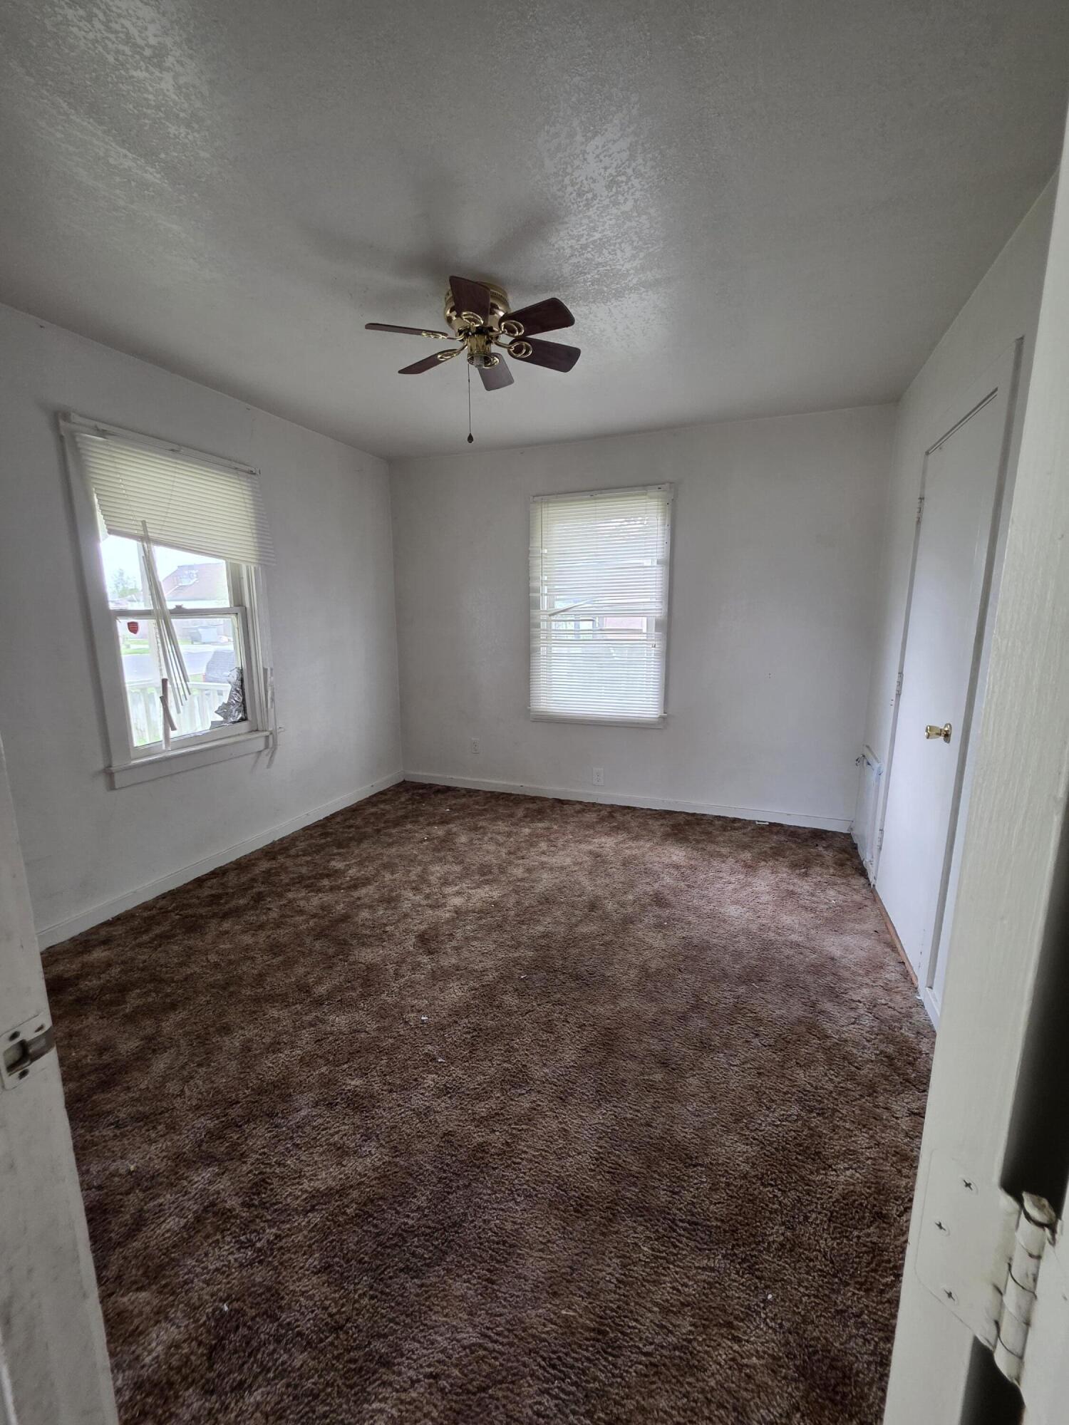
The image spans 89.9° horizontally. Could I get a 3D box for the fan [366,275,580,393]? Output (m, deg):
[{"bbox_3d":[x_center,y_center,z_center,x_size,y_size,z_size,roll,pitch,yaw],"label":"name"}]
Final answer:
[{"bbox_3d":[-0.198,-1.381,1.952,0.765,0.205,0.765,0,10,0],"label":"fan"}]

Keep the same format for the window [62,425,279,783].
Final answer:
[{"bbox_3d":[-1.710,-0.491,2.624,0.100,1.530,0.870,4,11,22],"label":"window"}]

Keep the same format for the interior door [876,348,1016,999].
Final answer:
[{"bbox_3d":[1.533,-0.105,2.071,0.075,2.060,0.840,4,11,22],"label":"interior door"}]

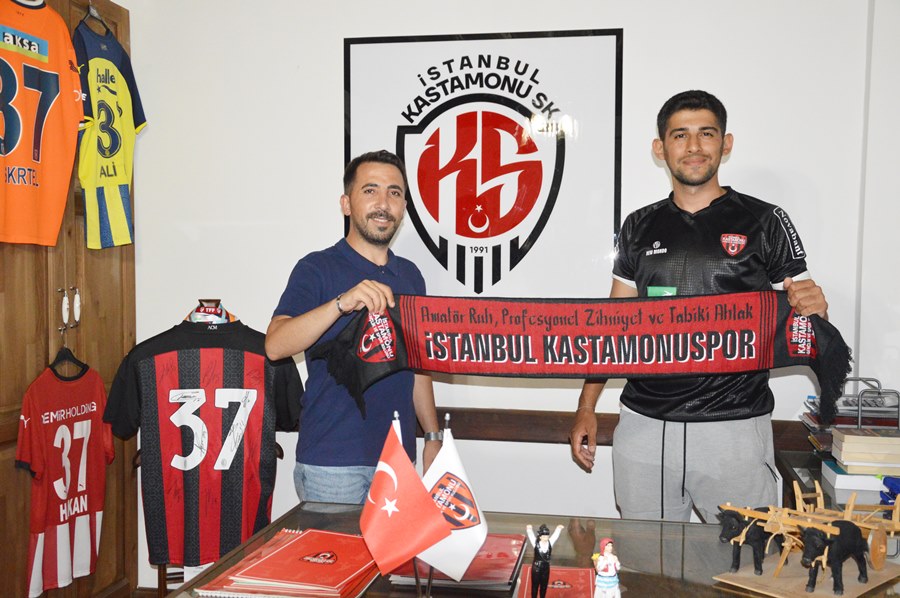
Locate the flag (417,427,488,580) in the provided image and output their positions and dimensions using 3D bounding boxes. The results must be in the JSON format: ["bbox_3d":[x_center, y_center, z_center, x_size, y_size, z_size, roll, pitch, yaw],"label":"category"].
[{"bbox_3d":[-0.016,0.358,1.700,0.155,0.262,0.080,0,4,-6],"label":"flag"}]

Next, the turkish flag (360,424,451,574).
[{"bbox_3d":[-0.076,0.342,1.660,0.155,0.258,0.080,0,4,3],"label":"turkish flag"}]

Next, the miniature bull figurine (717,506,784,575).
[{"bbox_3d":[0.582,0.452,1.853,0.152,0.120,0.062,-3,5,-42],"label":"miniature bull figurine"}]

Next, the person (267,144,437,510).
[{"bbox_3d":[-0.255,0.455,2.540,0.490,1.680,0.390,-1,4,-22],"label":"person"}]

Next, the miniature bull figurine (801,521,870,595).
[{"bbox_3d":[0.694,0.459,1.753,0.152,0.120,0.062,-3,5,-42],"label":"miniature bull figurine"}]

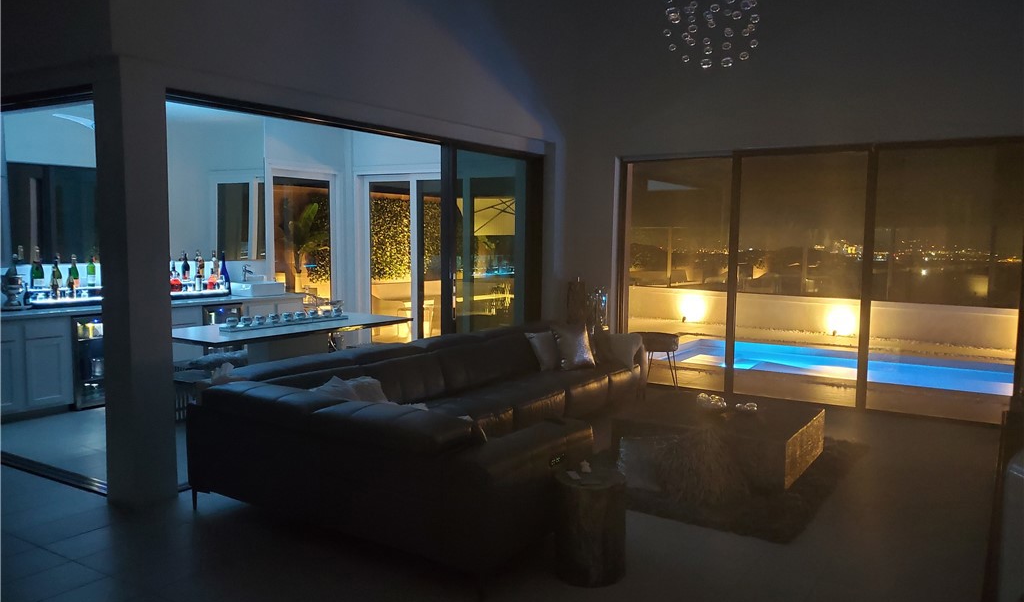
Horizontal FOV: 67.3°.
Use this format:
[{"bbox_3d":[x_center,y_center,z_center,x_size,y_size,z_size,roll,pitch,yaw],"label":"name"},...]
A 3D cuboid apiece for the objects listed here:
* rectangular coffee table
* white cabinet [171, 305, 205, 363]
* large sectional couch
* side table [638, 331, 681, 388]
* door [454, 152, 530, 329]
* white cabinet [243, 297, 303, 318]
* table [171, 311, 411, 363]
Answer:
[{"bbox_3d":[1.485,0.965,5.497,1.180,0.350,1.090,4,6,33],"label":"rectangular coffee table"},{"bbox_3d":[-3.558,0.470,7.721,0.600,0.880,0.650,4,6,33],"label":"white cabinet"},{"bbox_3d":[0.126,0.722,5.586,2.140,0.800,4.130,4,6,33],"label":"large sectional couch"},{"bbox_3d":[1.492,0.633,8.057,0.460,0.570,0.460,4,6,33],"label":"side table"},{"bbox_3d":[-0.199,-0.256,7.575,0.070,2.400,1.430,4,6,33],"label":"door"},{"bbox_3d":[-2.880,0.393,8.667,0.600,0.880,0.820,4,6,33],"label":"white cabinet"},{"bbox_3d":[-2.055,0.600,7.097,1.090,0.750,2.210,4,6,33],"label":"table"}]

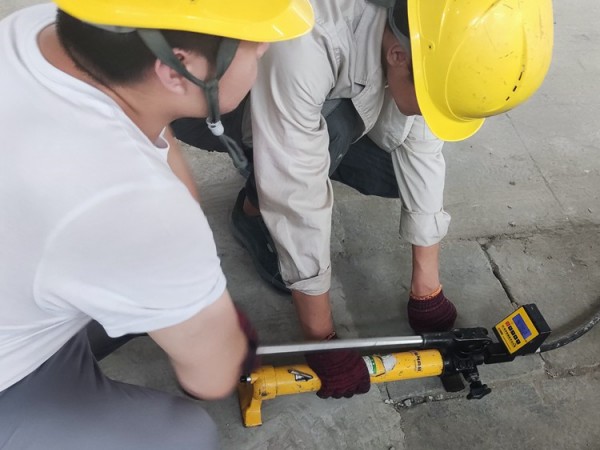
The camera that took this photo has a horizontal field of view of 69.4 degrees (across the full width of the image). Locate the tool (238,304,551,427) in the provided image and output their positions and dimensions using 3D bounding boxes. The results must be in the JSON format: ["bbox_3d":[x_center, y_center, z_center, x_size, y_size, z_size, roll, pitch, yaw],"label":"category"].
[{"bbox_3d":[0.208,0.298,0.932,0.670,0.180,0.155,-3,56,-10],"label":"tool"}]

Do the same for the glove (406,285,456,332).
[{"bbox_3d":[0.319,0.205,1.052,0.105,0.100,0.085,-3,56,-10],"label":"glove"}]

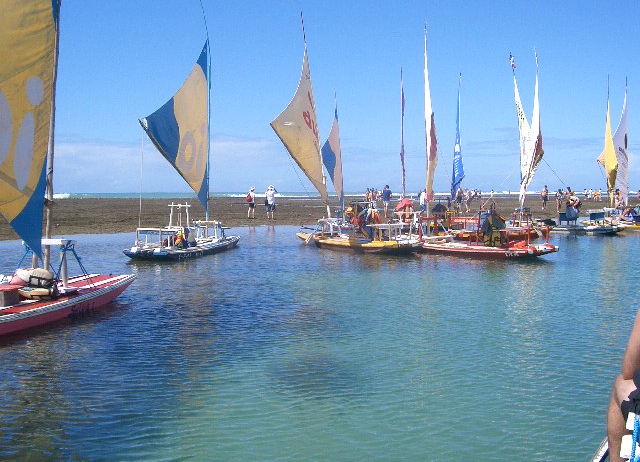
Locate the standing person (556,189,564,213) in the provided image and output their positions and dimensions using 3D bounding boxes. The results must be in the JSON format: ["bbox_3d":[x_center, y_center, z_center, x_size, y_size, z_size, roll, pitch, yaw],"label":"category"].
[{"bbox_3d":[16.136,-2.013,48.382,0.380,1.570,0.450,-2,4,-32],"label":"standing person"}]

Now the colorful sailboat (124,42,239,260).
[{"bbox_3d":[-3.027,-2.203,17.807,1.500,5.600,4.700,1,3,19],"label":"colorful sailboat"}]

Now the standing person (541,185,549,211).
[{"bbox_3d":[16.070,-2.388,51.550,0.500,1.730,0.360,1,3,25],"label":"standing person"}]

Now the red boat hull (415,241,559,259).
[{"bbox_3d":[3.851,0.348,18.046,1.250,0.400,4.200,-2,4,-37],"label":"red boat hull"}]

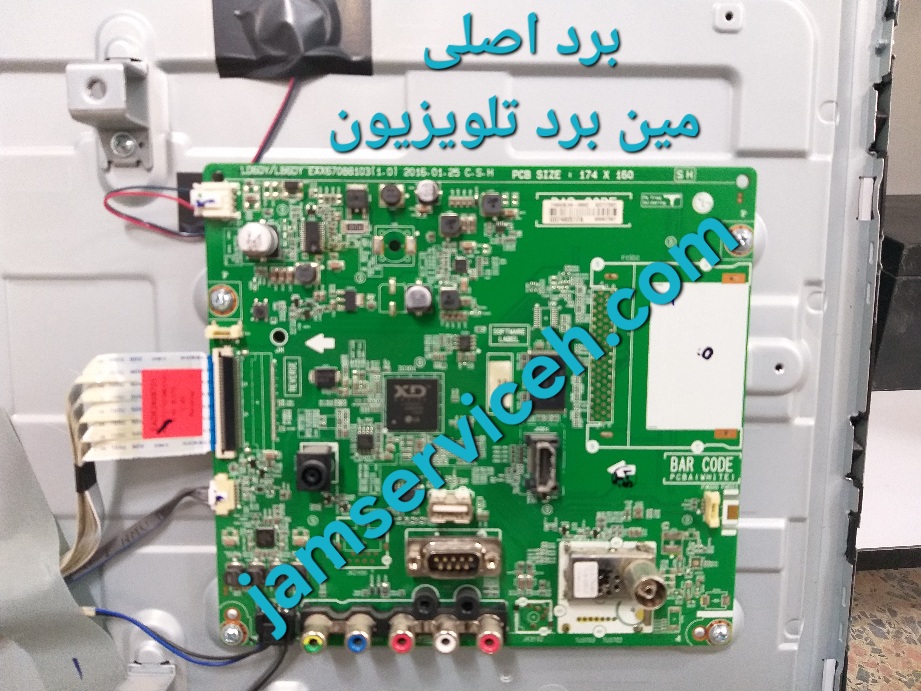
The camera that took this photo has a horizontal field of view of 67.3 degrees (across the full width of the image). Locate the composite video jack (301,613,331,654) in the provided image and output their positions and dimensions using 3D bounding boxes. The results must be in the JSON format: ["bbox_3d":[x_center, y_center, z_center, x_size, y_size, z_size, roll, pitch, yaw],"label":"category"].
[{"bbox_3d":[-0.047,0.094,0.225,0.009,0.009,0.010,0,7,0],"label":"composite video jack"}]

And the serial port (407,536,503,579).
[{"bbox_3d":[-0.002,0.068,0.224,0.031,0.013,0.015,0,7,0],"label":"serial port"}]

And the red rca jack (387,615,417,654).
[{"bbox_3d":[-0.019,0.094,0.225,0.009,0.009,0.010,0,7,0],"label":"red rca jack"}]

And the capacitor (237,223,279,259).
[{"bbox_3d":[-0.062,-0.032,0.214,0.010,0.010,0.010,0,7,0],"label":"capacitor"}]

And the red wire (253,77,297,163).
[{"bbox_3d":[-0.059,-0.071,0.221,0.003,0.030,0.002,26,6,-3],"label":"red wire"}]

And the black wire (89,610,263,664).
[{"bbox_3d":[-0.096,0.100,0.238,0.060,0.018,0.008,0,7,0],"label":"black wire"}]

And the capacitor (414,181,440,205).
[{"bbox_3d":[-0.010,-0.047,0.214,0.007,0.007,0.006,0,7,0],"label":"capacitor"}]

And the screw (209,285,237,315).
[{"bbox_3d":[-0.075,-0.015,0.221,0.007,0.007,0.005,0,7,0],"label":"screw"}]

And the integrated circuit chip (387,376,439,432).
[{"bbox_3d":[-0.015,0.019,0.225,0.017,0.017,0.002,0,7,0],"label":"integrated circuit chip"}]

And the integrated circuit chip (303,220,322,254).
[{"bbox_3d":[-0.047,-0.034,0.218,0.006,0.010,0.001,0,7,0],"label":"integrated circuit chip"}]

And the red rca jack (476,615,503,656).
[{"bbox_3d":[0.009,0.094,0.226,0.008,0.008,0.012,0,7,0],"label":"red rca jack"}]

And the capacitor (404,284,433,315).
[{"bbox_3d":[-0.013,-0.015,0.218,0.008,0.008,0.008,0,7,0],"label":"capacitor"}]

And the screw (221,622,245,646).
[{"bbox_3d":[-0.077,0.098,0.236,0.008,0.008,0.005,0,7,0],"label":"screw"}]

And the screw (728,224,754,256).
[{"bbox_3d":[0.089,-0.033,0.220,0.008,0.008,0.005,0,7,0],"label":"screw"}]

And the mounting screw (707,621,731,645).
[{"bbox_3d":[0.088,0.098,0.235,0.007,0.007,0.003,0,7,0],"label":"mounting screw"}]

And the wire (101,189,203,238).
[{"bbox_3d":[-0.098,-0.042,0.220,0.029,0.015,0.010,0,7,0],"label":"wire"}]

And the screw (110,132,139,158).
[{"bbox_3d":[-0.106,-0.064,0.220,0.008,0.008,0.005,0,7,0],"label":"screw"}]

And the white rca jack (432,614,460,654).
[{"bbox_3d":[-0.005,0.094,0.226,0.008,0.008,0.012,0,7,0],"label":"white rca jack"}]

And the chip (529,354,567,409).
[{"bbox_3d":[0.028,0.012,0.225,0.012,0.020,0.001,0,7,0],"label":"chip"}]

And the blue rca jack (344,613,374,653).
[{"bbox_3d":[-0.033,0.094,0.225,0.009,0.009,0.010,0,7,0],"label":"blue rca jack"}]

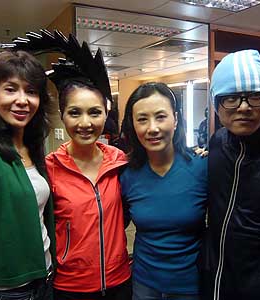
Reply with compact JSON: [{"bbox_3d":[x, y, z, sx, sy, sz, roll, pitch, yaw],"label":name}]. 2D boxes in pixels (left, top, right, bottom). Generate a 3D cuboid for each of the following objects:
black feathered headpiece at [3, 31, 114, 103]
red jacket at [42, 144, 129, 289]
[{"bbox_3d":[-0.256,-0.303,1.160,0.390,0.270,0.250,-2,5,-10],"label":"black feathered headpiece"},{"bbox_3d":[-0.150,0.224,1.140,0.360,0.520,0.250,-4,5,-15],"label":"red jacket"}]

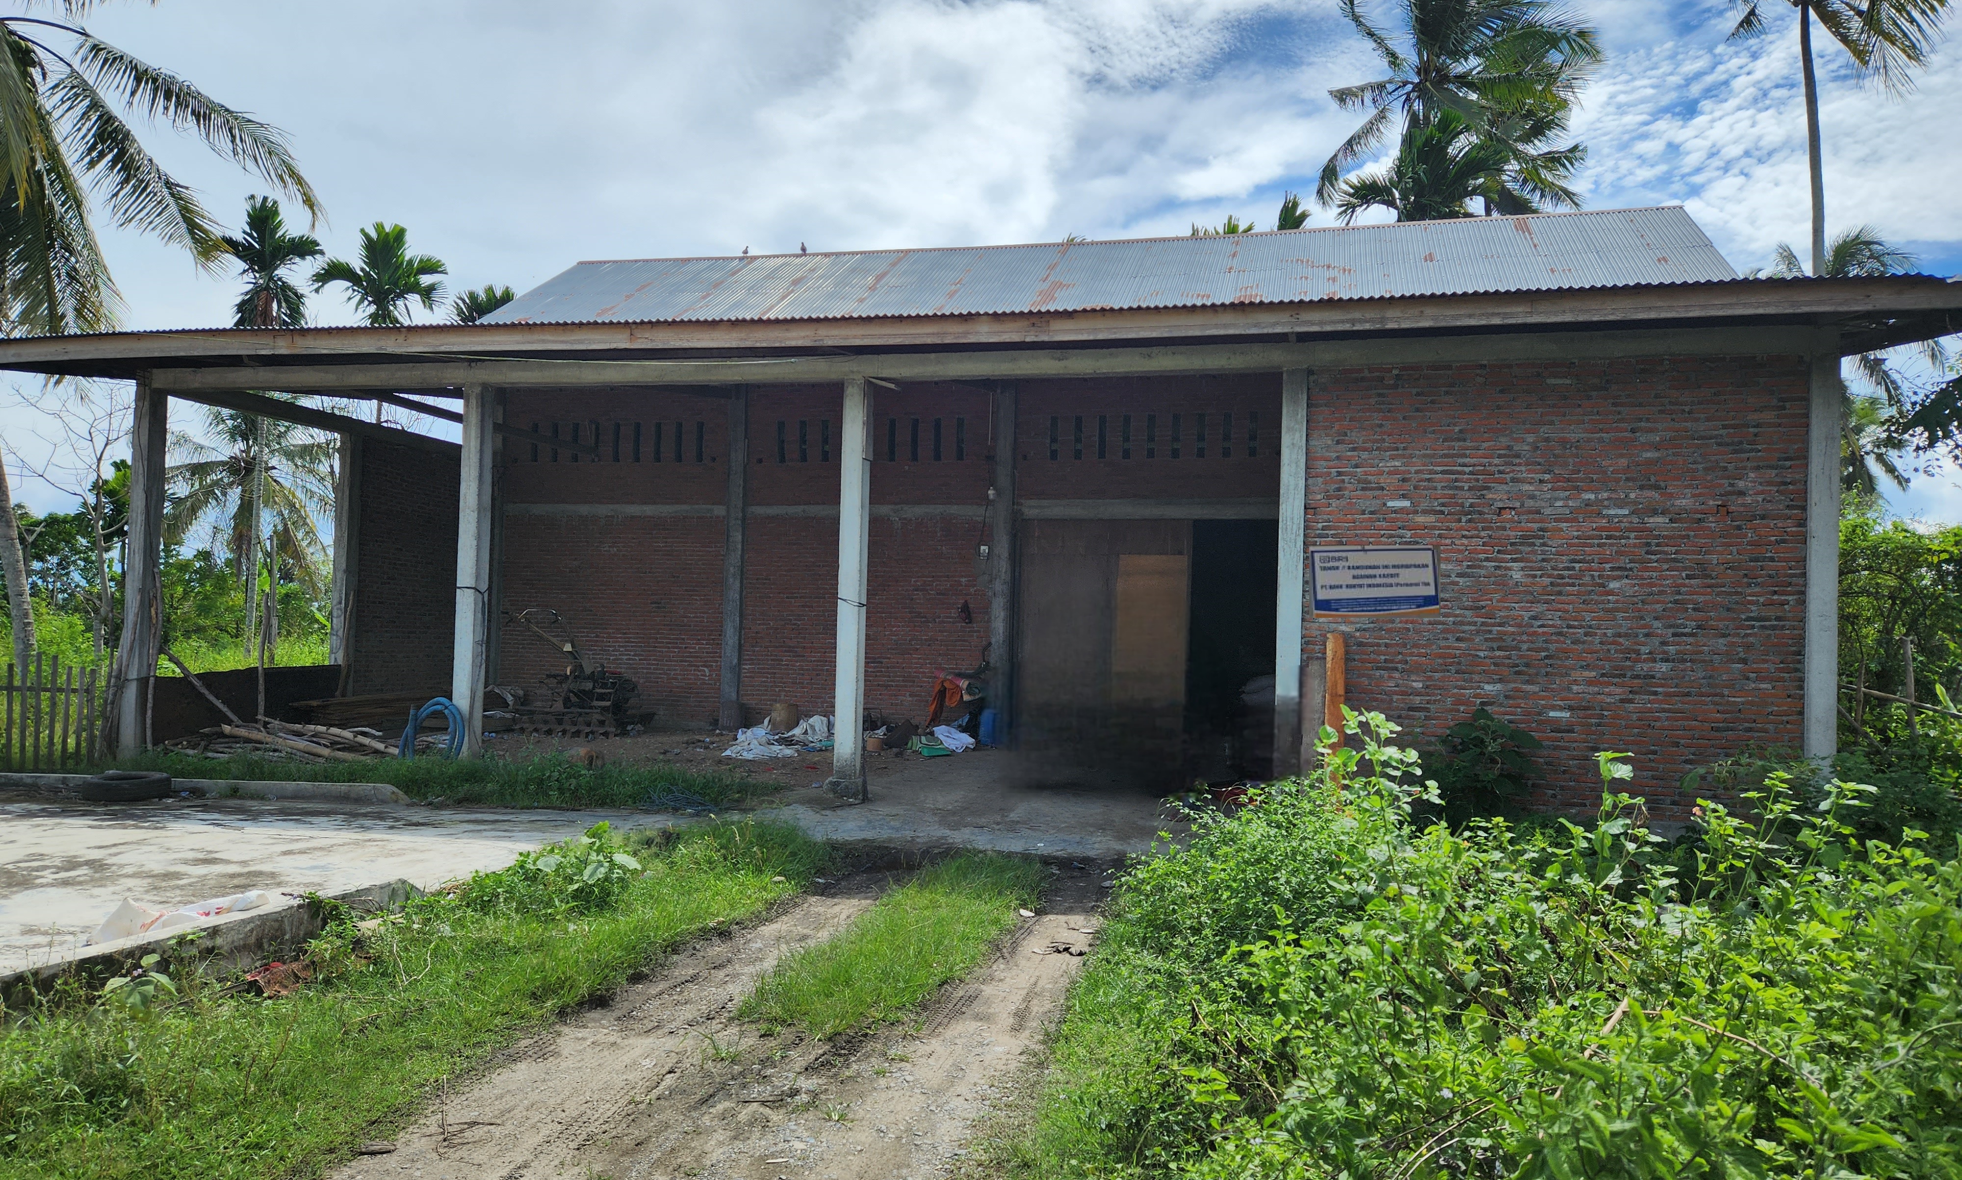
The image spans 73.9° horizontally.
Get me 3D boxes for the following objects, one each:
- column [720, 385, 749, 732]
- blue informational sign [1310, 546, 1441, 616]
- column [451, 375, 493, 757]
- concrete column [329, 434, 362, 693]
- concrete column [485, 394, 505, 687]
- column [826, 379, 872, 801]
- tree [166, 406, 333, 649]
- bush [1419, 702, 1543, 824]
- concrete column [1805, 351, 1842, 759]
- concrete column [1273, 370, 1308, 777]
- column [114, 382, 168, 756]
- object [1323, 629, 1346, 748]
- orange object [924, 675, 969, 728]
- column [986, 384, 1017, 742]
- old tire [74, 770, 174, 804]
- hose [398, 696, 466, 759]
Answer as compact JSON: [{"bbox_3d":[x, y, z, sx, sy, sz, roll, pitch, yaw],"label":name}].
[{"bbox_3d":[-3.625,-0.482,19.202,0.251,5.116,0.221,1,-2,13],"label":"column"},{"bbox_3d":[3.287,-0.072,10.864,1.000,0.560,0.030,-2,-2,14],"label":"blue informational sign"},{"bbox_3d":[-5.156,-0.109,13.253,0.222,3.900,0.202,1,-2,13],"label":"column"},{"bbox_3d":[-8.210,-0.116,16.882,0.220,3.810,0.220,1,-1,14],"label":"concrete column"},{"bbox_3d":[-7.489,-0.566,20.110,0.242,5.125,0.222,1,-2,13],"label":"concrete column"},{"bbox_3d":[-1.205,-0.027,12.322,0.200,3.889,0.200,1,-2,13],"label":"column"},{"bbox_3d":[-20.212,-1.884,36.000,5.400,7.800,5.400,1,-1,14],"label":"tree"},{"bbox_3d":[3.909,1.412,10.268,0.950,1.050,0.750,1,-1,14],"label":"bush"},{"bbox_3d":[6.728,0.057,10.479,0.216,3.899,0.216,1,-2,13],"label":"concrete column"},{"bbox_3d":[2.649,0.027,11.145,0.200,3.840,0.200,1,-1,14],"label":"concrete column"},{"bbox_3d":[-9.058,-0.211,14.106,0.205,4.053,0.205,1,-1,14],"label":"column"},{"bbox_3d":[2.844,1.071,10.554,0.131,1.433,0.101,1,-2,13],"label":"object"},{"bbox_3d":[-0.452,1.499,17.505,0.620,0.720,0.400,1,-1,14],"label":"orange object"},{"bbox_3d":[0.290,-0.415,17.790,0.220,5.000,0.220,1,-1,14],"label":"column"},{"bbox_3d":[-7.808,1.795,11.880,0.740,0.190,0.740,1,-2,13],"label":"old tire"},{"bbox_3d":[-5.364,1.407,12.763,0.660,0.720,0.280,1,-1,14],"label":"hose"}]

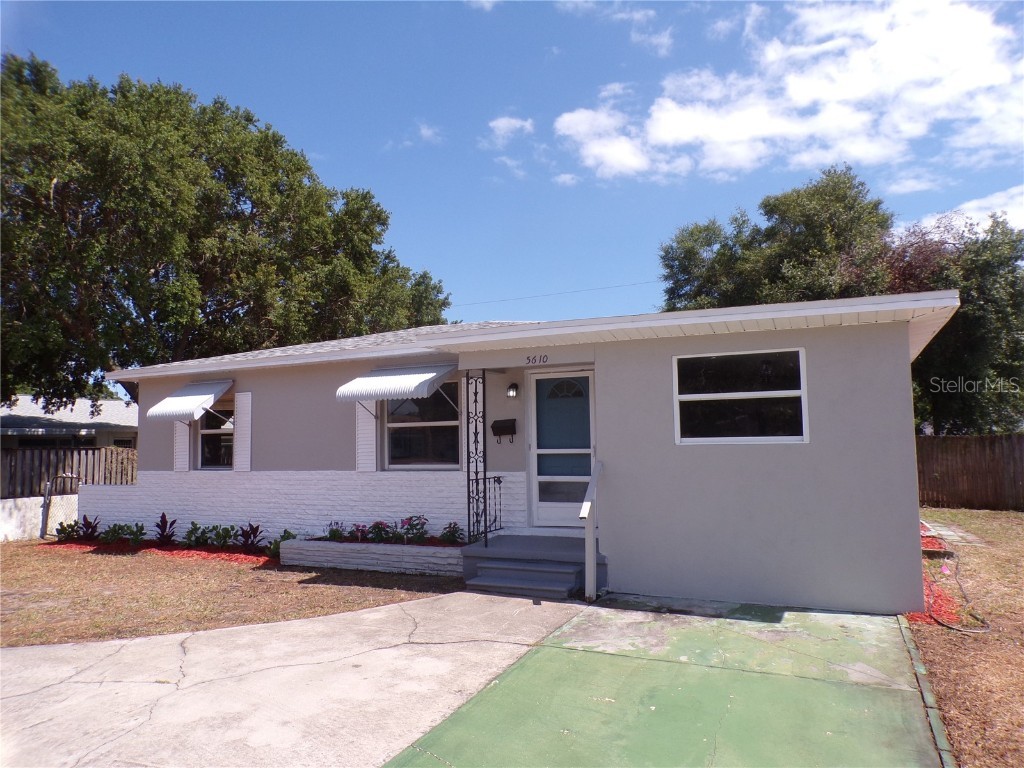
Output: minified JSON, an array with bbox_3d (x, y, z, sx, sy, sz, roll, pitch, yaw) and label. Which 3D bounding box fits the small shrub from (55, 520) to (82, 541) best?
[{"bbox_3d":[-8.245,2.724,13.200,0.520,0.380,0.500,-3,-5,26],"label":"small shrub"}]

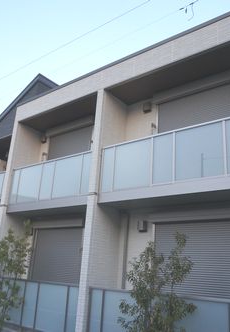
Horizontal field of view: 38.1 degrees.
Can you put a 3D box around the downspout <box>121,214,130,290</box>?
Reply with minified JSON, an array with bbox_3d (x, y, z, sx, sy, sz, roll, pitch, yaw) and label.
[{"bbox_3d":[0.212,2.284,7.248,0.080,2.541,0.080,-11,-23,37],"label":"downspout"}]

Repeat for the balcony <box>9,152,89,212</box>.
[{"bbox_3d":[-1.515,0.611,8.806,3.103,1.270,0.929,-11,-23,37],"label":"balcony"}]

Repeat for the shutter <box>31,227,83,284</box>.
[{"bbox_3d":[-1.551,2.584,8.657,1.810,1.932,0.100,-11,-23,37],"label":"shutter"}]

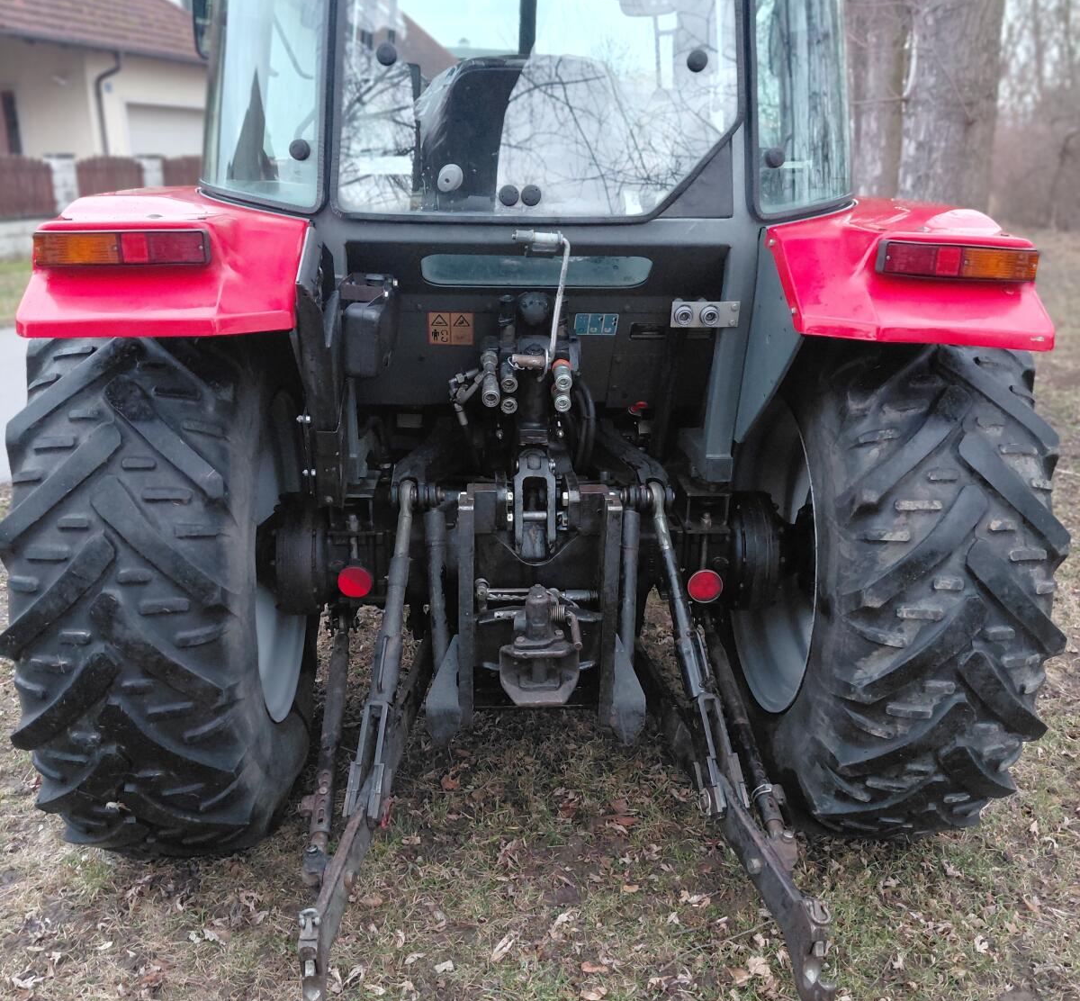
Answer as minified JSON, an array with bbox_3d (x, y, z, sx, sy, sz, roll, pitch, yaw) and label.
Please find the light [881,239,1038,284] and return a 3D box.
[{"bbox_3d":[0.931,-0.536,2.321,0.348,0.074,0.060,0,18,-4],"label":"light"}]

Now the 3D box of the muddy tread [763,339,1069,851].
[{"bbox_3d":[0.865,0.112,3.027,0.490,1.570,1.610,0,18,-4],"label":"muddy tread"}]

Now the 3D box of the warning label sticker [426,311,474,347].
[{"bbox_3d":[-0.222,-0.428,2.615,0.114,0.084,0.002,0,18,-4],"label":"warning label sticker"}]

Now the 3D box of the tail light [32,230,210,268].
[{"bbox_3d":[-0.888,-0.536,2.206,0.348,0.074,0.060,0,18,-4],"label":"tail light"}]

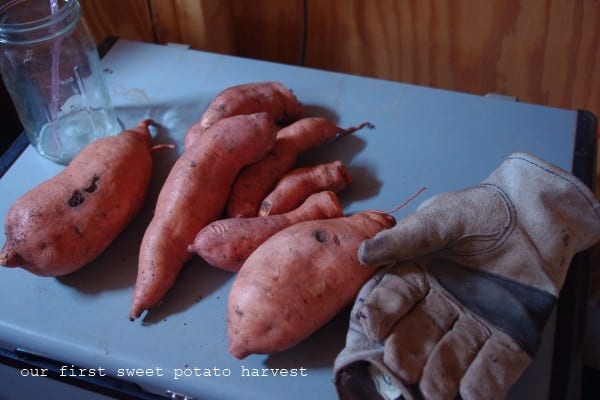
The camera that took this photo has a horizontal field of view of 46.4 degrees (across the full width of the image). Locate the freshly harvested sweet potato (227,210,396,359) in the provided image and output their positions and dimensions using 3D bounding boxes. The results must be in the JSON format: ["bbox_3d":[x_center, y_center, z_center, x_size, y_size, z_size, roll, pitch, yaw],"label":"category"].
[{"bbox_3d":[0.012,0.057,0.576,0.186,0.078,0.078,-32,53,-23],"label":"freshly harvested sweet potato"}]

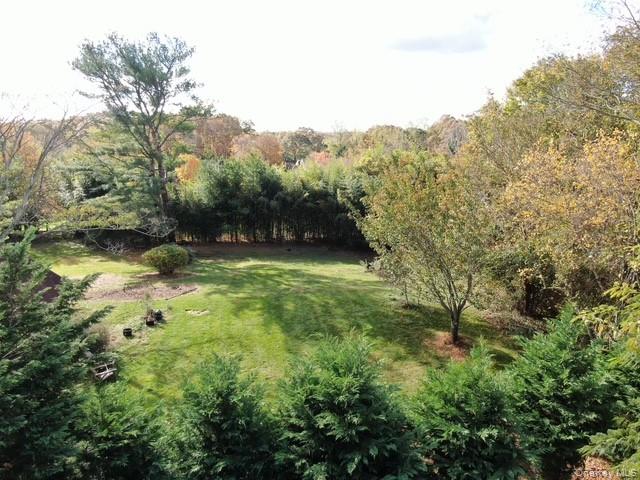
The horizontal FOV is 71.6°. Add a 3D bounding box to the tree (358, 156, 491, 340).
[{"bbox_3d":[4.070,0.470,17.300,5.100,7.600,4.900,0,13,0],"label":"tree"}]

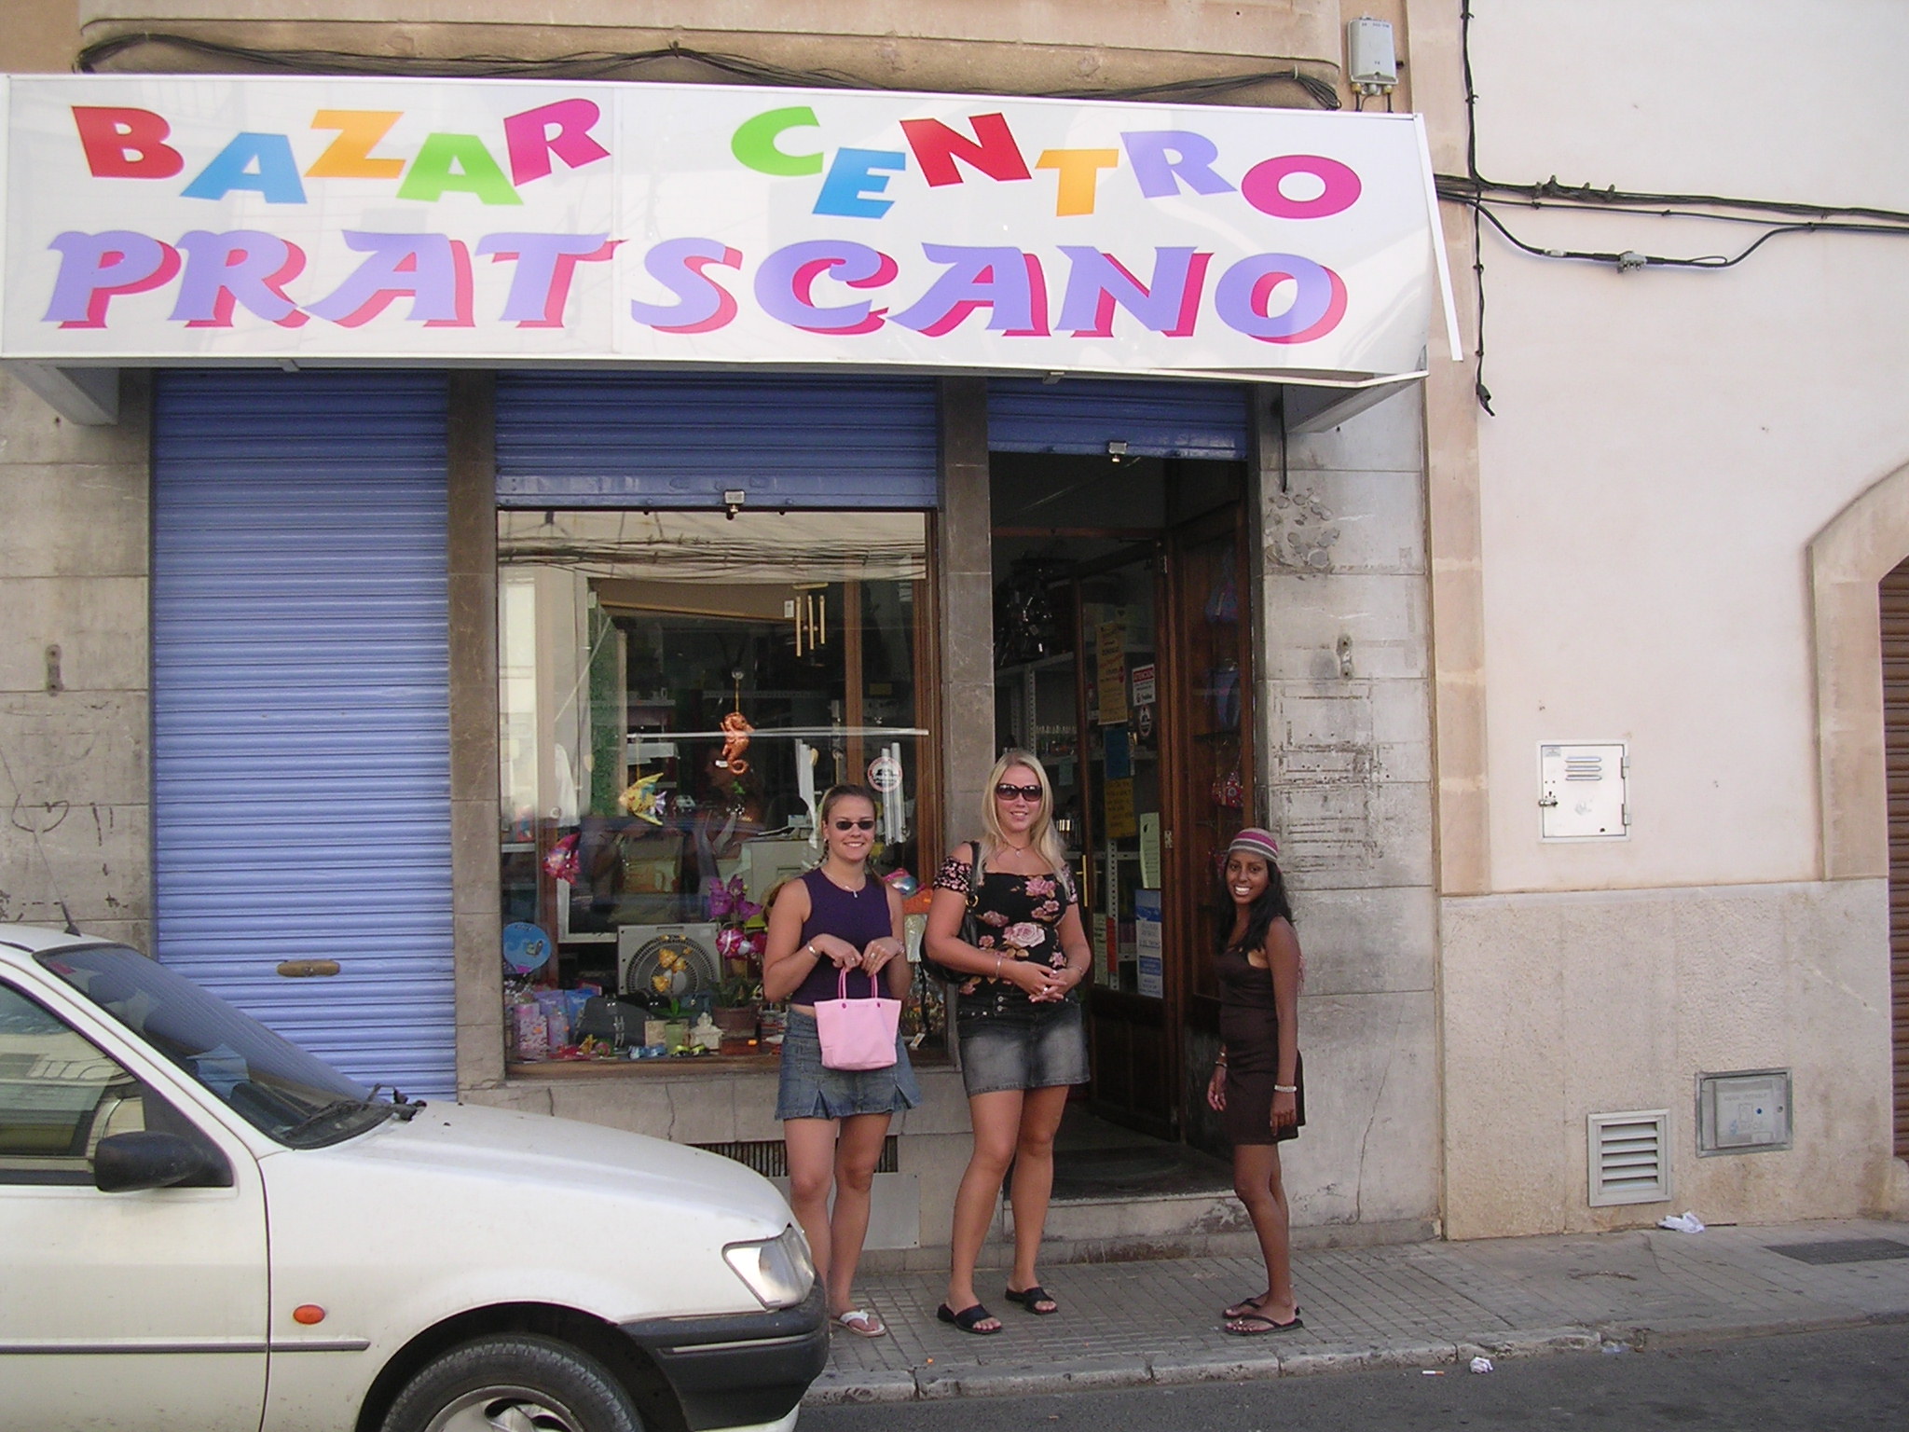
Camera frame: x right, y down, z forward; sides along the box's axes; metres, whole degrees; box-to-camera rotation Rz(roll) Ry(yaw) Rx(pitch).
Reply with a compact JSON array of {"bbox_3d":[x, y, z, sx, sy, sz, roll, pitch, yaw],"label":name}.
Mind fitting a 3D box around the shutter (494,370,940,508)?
[{"bbox_3d":[-0.795,-0.965,7.136,1.498,0.522,0.060,-1,-2,-10],"label":"shutter"}]

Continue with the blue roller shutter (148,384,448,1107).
[{"bbox_3d":[-2.121,0.187,6.869,0.934,2.772,0.060,-1,-2,-10],"label":"blue roller shutter"}]

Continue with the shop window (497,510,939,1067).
[{"bbox_3d":[-0.791,0.247,7.135,1.488,1.884,0.100,-1,-2,-10],"label":"shop window"}]

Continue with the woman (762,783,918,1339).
[{"bbox_3d":[-0.349,1.040,6.413,0.450,1.655,0.380,-1,-2,-15],"label":"woman"}]

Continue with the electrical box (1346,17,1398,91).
[{"bbox_3d":[1.467,-2.312,7.388,0.176,0.259,0.100,-1,-2,-10],"label":"electrical box"}]

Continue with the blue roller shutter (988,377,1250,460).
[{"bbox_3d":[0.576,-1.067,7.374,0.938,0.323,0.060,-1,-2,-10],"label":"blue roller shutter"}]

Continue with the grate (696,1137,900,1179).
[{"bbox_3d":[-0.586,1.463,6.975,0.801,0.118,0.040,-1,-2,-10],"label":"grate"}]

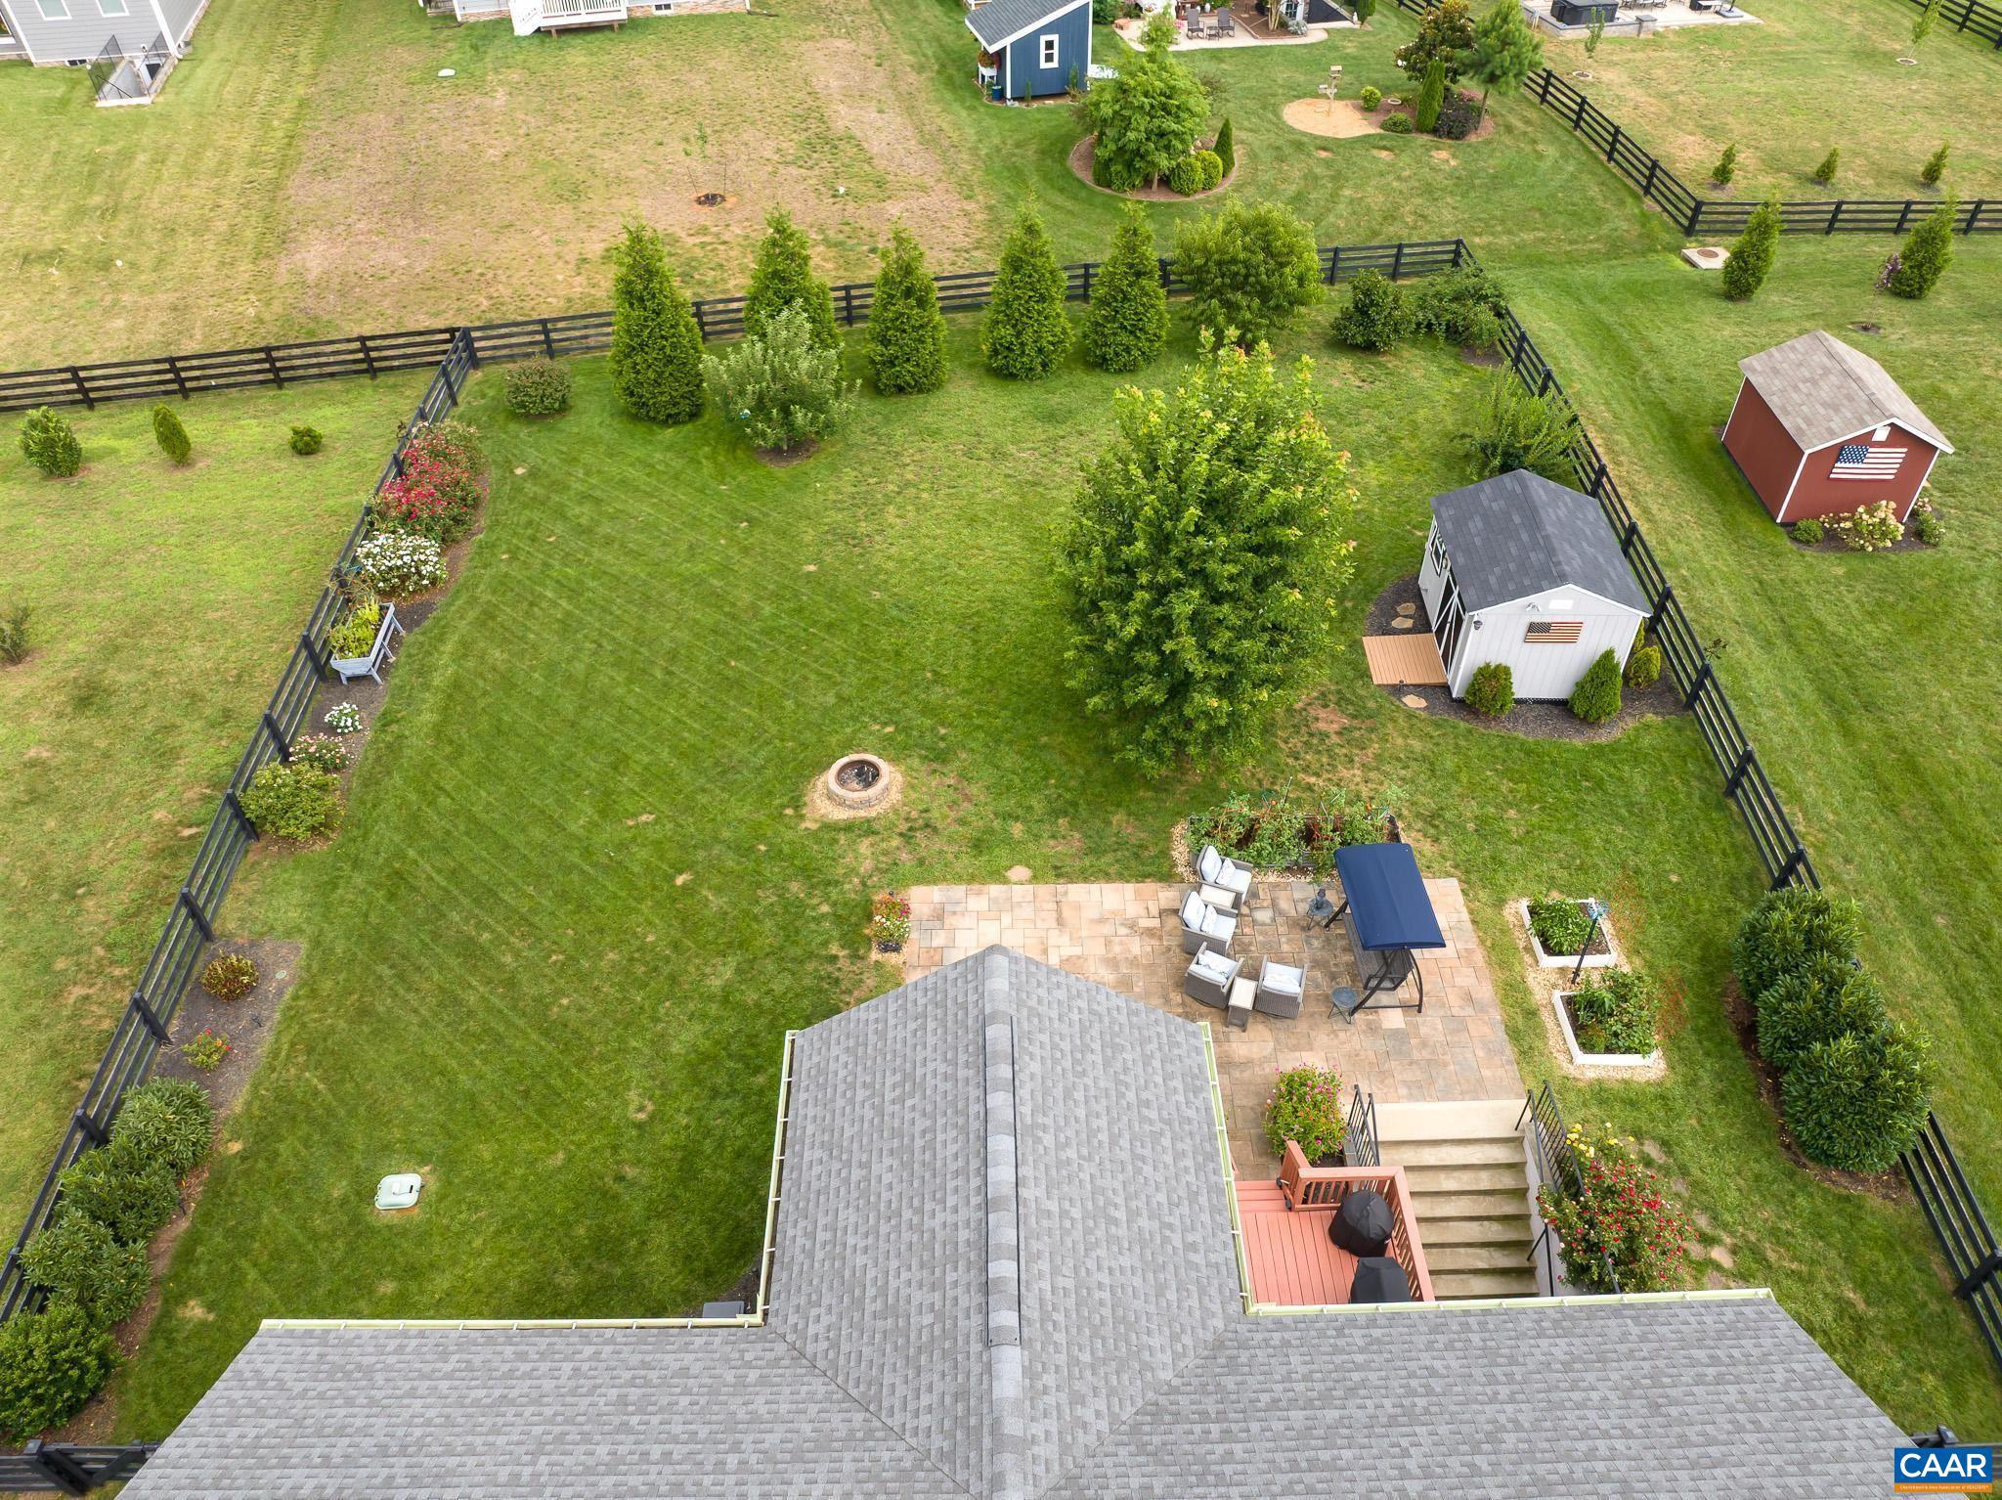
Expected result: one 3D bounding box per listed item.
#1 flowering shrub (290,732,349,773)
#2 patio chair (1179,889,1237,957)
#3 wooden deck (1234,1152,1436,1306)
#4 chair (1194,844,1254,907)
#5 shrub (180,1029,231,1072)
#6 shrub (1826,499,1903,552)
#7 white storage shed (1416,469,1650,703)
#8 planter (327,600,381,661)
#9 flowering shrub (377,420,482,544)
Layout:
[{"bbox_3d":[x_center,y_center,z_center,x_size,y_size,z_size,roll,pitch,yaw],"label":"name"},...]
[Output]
[{"bbox_3d":[-13.023,0.058,26.499,1.063,0.544,1.063,-1,43,0],"label":"flowering shrub"},{"bbox_3d":[3.600,2.976,24.131,0.780,0.760,0.730,14,44,15],"label":"patio chair"},{"bbox_3d":[3.930,6.999,17.729,2.950,1.350,3.050,-1,44,0],"label":"wooden deck"},{"bbox_3d":[4.022,2.207,24.967,0.780,0.760,0.730,16,45,17],"label":"chair"},{"bbox_3d":[-13.230,4.953,23.024,0.779,0.420,0.740,-1,44,0],"label":"shrub"},{"bbox_3d":[20.524,-5.410,32.854,1.662,1.150,1.163,-1,44,0],"label":"shrub"},{"bbox_3d":[10.474,-3.317,27.632,3.358,2.773,3.926,2,43,2],"label":"white storage shed"},{"bbox_3d":[-13.030,-2.148,28.658,0.820,0.880,1.820,-3,43,-2],"label":"planter"},{"bbox_3d":[-14.310,-6.882,35.235,2.400,1.400,4.000,-4,44,-3],"label":"flowering shrub"}]

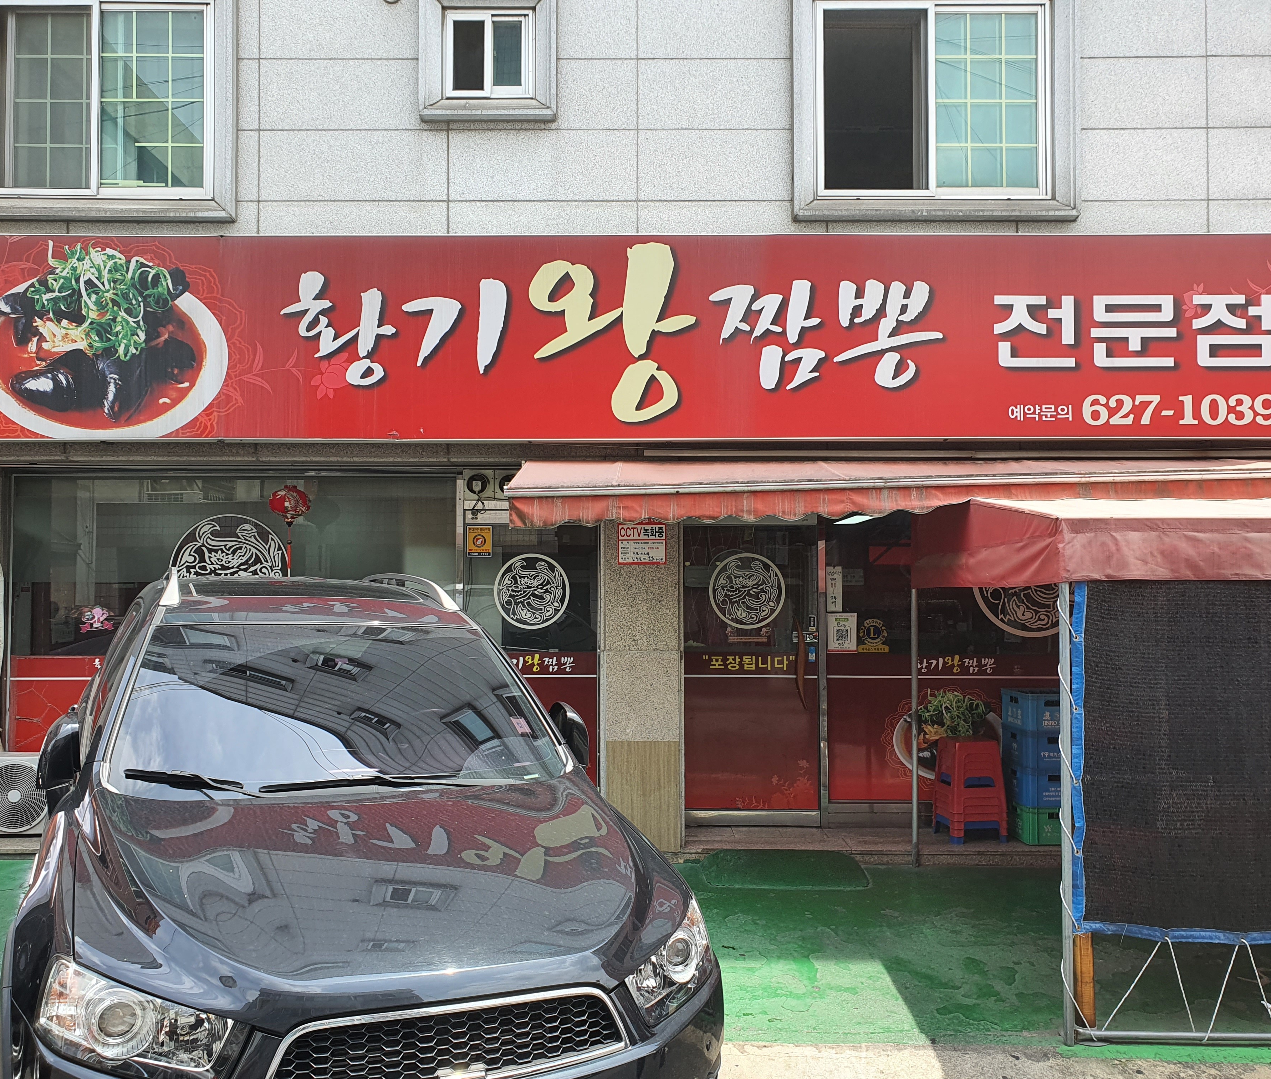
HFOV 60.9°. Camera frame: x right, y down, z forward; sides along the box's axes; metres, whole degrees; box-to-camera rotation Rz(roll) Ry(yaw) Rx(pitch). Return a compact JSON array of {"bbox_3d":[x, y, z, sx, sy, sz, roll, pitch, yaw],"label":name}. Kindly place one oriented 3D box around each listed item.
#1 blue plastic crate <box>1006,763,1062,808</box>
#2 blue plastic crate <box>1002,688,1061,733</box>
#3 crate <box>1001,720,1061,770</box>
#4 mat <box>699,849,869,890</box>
[{"bbox_3d":[2.721,1.624,7.237,0.385,0.248,0.405,0,-1,-9],"label":"blue plastic crate"},{"bbox_3d":[2.720,1.141,7.249,0.385,0.248,0.405,0,-1,-9],"label":"blue plastic crate"},{"bbox_3d":[2.720,1.383,7.243,0.385,0.248,0.405,0,-1,-9],"label":"crate"},{"bbox_3d":[0.901,2.015,6.573,0.988,0.070,0.511,0,-1,0],"label":"mat"}]

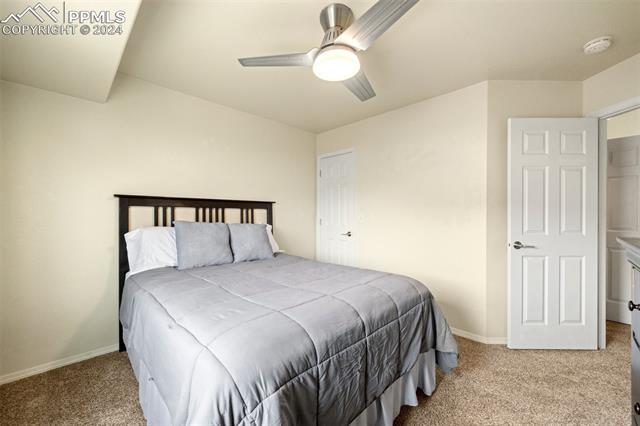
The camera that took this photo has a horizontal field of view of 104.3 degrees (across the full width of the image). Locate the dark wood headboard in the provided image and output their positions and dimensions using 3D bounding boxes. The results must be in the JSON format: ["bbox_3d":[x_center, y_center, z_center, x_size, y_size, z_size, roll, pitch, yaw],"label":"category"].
[{"bbox_3d":[-1.190,0.526,2.703,1.617,1.350,0.077,0,0,-45],"label":"dark wood headboard"}]

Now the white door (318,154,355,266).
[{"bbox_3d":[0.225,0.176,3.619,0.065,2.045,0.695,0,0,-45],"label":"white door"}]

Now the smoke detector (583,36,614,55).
[{"bbox_3d":[1.989,-1.195,1.785,0.137,0.045,0.137,0,0,-45],"label":"smoke detector"}]

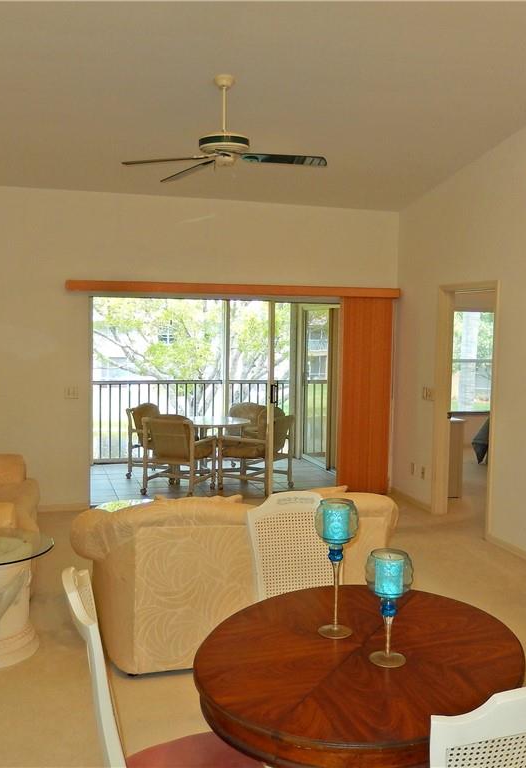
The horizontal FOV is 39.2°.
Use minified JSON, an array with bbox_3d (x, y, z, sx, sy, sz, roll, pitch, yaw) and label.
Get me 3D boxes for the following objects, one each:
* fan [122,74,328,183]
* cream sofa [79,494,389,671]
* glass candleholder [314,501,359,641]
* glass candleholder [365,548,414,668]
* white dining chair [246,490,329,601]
[{"bbox_3d":[-0.245,-1.679,4.727,1.290,0.560,1.290,0,4,-15],"label":"fan"},{"bbox_3d":[-0.193,0.975,4.229,1.770,0.860,0.980,0,4,-15],"label":"cream sofa"},{"bbox_3d":[0.234,0.583,2.352,0.143,0.420,0.143,1,4,0],"label":"glass candleholder"},{"bbox_3d":[0.370,0.649,2.163,0.140,0.320,0.140,1,4,0],"label":"glass candleholder"},{"bbox_3d":[0.194,0.995,3.071,0.480,1.000,0.570,0,4,-16],"label":"white dining chair"}]

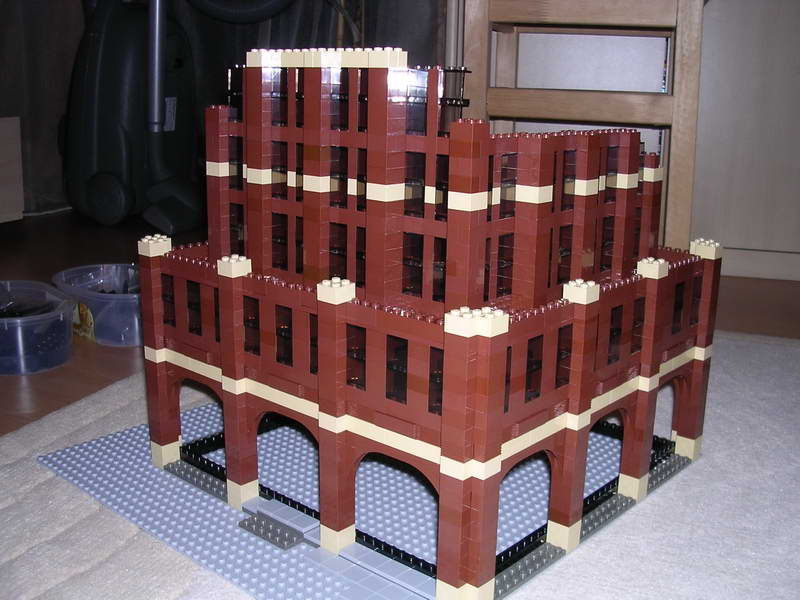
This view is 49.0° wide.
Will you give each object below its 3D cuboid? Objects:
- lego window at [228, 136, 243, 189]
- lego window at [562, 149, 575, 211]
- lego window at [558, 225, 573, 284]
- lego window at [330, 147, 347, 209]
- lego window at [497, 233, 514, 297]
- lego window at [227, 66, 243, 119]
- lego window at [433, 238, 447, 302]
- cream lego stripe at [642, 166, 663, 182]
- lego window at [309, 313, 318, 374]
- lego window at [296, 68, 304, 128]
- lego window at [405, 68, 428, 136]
[{"bbox_3d":[-0.115,-0.098,0.631,0.016,0.038,0.007,13,18,40],"label":"lego window"},{"bbox_3d":[0.105,-0.077,0.563,0.008,0.038,0.016,13,19,40],"label":"lego window"},{"bbox_3d":[0.105,-0.030,0.575,0.007,0.038,0.016,13,18,40],"label":"lego window"},{"bbox_3d":[-0.036,-0.077,0.553,0.016,0.038,0.007,13,18,40],"label":"lego window"},{"bbox_3d":[0.061,-0.022,0.539,0.008,0.038,0.016,13,19,40],"label":"lego window"},{"bbox_3d":[-0.114,-0.145,0.620,0.016,0.038,0.007,13,18,40],"label":"lego window"},{"bbox_3d":[0.029,-0.018,0.521,0.016,0.038,0.008,13,19,40],"label":"lego window"},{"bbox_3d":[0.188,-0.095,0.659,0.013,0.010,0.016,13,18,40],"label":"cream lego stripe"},{"bbox_3d":[-0.047,0.028,0.545,0.016,0.038,0.008,13,19,40],"label":"lego window"},{"bbox_3d":[-0.059,-0.129,0.562,0.016,0.038,0.007,13,18,40],"label":"lego window"},{"bbox_3d":[0.012,-0.115,0.512,0.016,0.038,0.007,13,18,40],"label":"lego window"}]

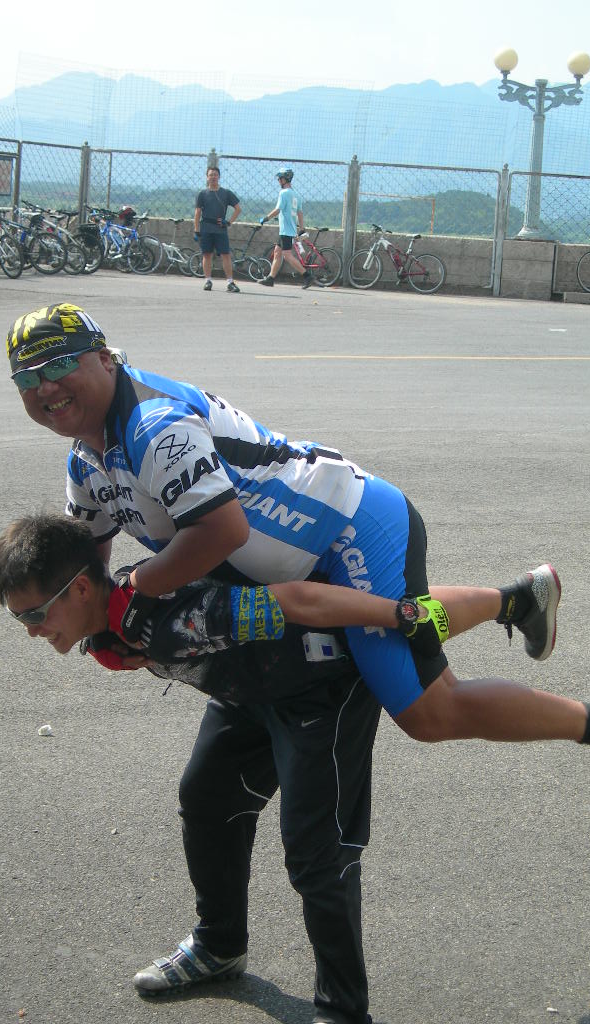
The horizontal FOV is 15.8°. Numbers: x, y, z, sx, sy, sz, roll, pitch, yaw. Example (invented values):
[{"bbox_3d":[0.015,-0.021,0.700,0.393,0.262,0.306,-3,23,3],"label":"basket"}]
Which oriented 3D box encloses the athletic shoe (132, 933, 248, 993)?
[{"bbox_3d":[-0.211,0.919,4.443,0.270,0.115,0.100,-1,10,-26],"label":"athletic shoe"}]

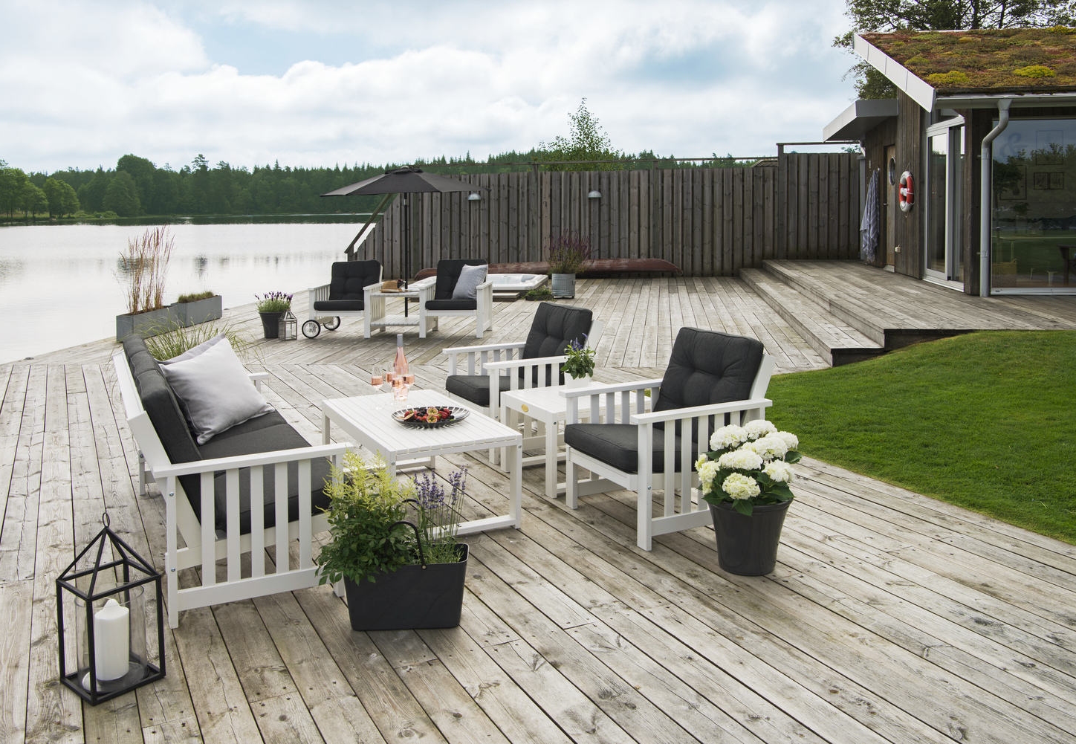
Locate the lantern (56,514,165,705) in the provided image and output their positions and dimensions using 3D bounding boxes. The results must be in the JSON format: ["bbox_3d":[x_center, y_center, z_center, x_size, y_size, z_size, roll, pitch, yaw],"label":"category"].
[{"bbox_3d":[-1.293,0.696,2.737,0.205,0.504,0.205,8,12,39],"label":"lantern"}]

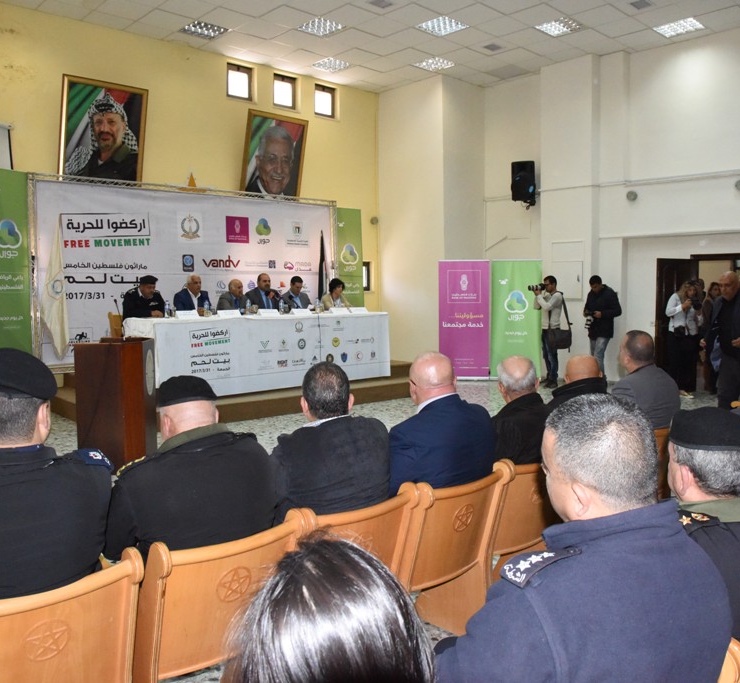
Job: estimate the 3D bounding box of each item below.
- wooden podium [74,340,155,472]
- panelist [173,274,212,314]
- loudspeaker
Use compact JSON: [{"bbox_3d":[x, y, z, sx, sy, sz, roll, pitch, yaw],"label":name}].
[{"bbox_3d":[-2.210,0.549,5.980,0.510,1.110,0.640,-1,5,-5],"label":"wooden podium"},{"bbox_3d":[-2.240,-0.200,8.840,0.520,1.300,0.780,-5,7,-43],"label":"panelist"},{"bbox_3d":[2.607,-2.718,11.634,0.410,0.680,0.380,2,5,21],"label":"loudspeaker"}]

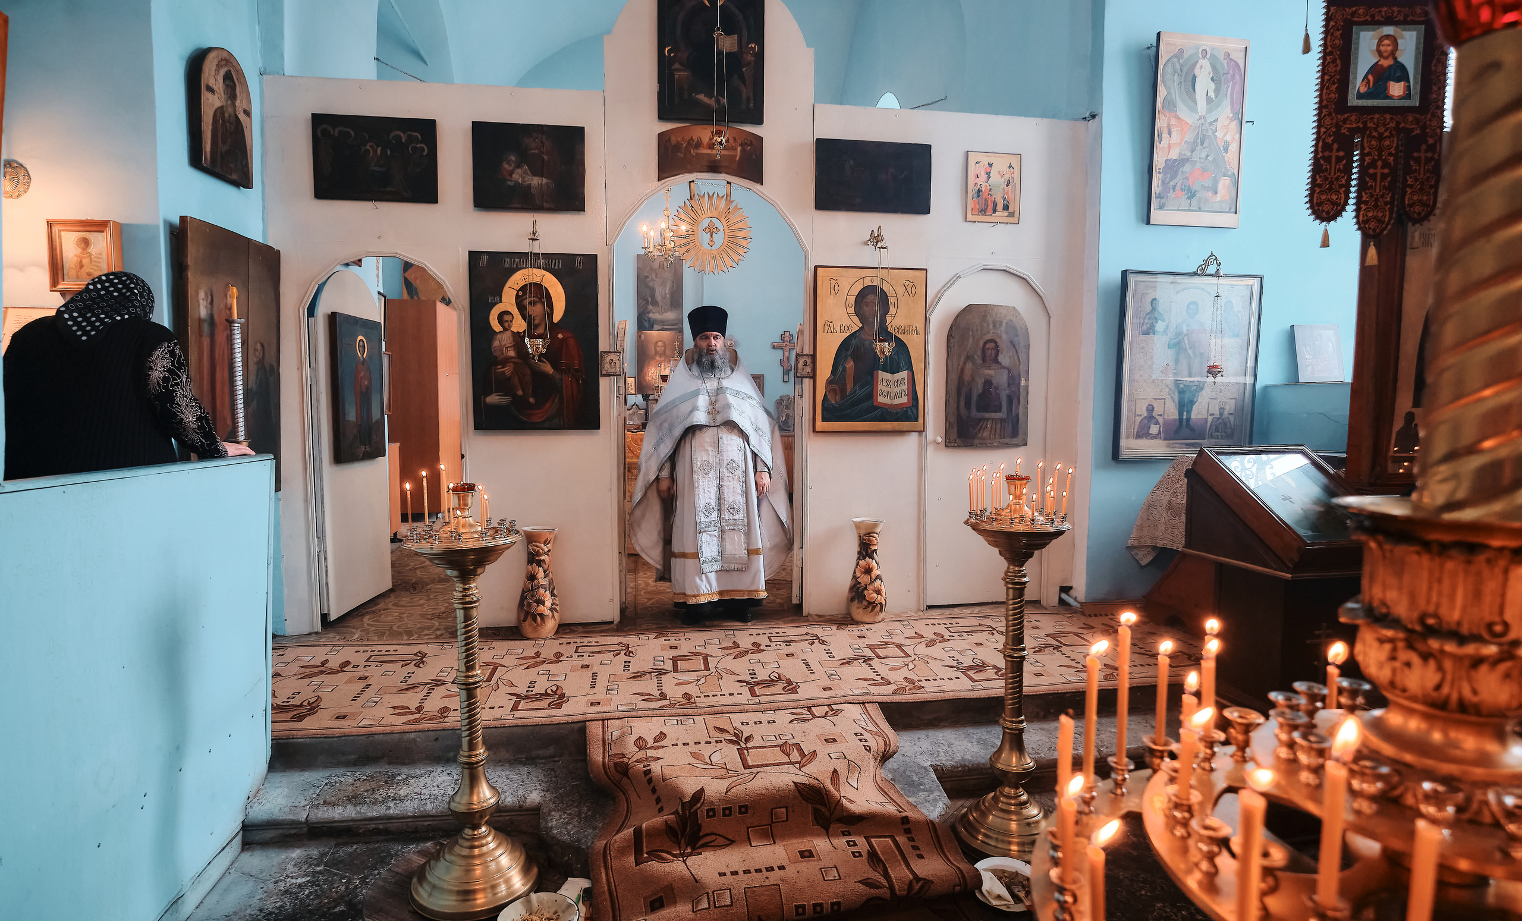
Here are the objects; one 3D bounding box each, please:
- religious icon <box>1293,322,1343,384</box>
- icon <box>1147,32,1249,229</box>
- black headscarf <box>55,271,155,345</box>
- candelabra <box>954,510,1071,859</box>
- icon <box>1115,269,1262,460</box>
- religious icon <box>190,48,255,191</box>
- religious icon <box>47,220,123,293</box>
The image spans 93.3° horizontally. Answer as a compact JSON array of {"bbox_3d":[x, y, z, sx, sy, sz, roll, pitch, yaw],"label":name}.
[{"bbox_3d":[3.563,-0.681,4.599,0.317,0.371,0.030,-1,-5,-7],"label":"religious icon"},{"bbox_3d":[2.641,-1.974,4.343,0.602,1.103,0.040,-1,5,-10],"label":"icon"},{"bbox_3d":[-2.005,-0.472,2.205,0.200,0.215,0.230,0,4,-2],"label":"black headscarf"},{"bbox_3d":[0.827,0.677,2.364,0.342,1.130,0.342,-1,4,-8],"label":"candelabra"},{"bbox_3d":[2.634,-0.577,4.424,0.986,1.110,0.055,-2,6,-13],"label":"icon"},{"bbox_3d":[-2.495,-1.601,3.334,0.050,0.555,0.426,3,6,-10],"label":"religious icon"},{"bbox_3d":[-2.756,-0.827,2.939,0.246,0.288,0.055,0,4,-5],"label":"religious icon"}]

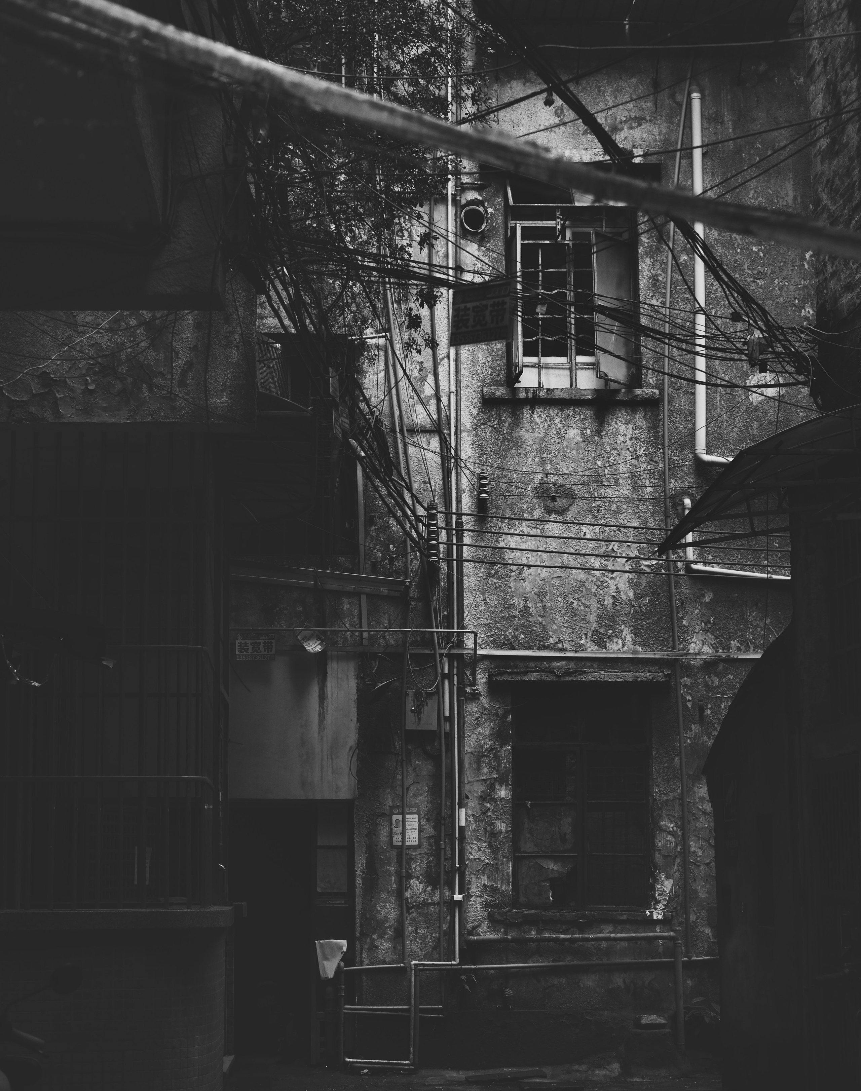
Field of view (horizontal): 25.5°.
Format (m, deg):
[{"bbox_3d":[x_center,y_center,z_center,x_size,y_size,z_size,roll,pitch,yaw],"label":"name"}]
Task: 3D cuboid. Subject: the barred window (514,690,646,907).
[{"bbox_3d":[1.197,1.991,15.127,1.098,1.759,0.150,0,-9,-3],"label":"barred window"}]

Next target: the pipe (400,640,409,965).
[{"bbox_3d":[-0.210,2.006,14.949,0.045,2.540,0.045,0,-9,-3],"label":"pipe"}]

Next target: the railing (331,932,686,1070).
[{"bbox_3d":[0.607,3.494,14.594,2.729,1.042,0.400,0,-9,-3],"label":"railing"}]

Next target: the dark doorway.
[{"bbox_3d":[-1.091,3.003,14.907,0.979,2.010,0.250,0,-9,-3],"label":"dark doorway"}]

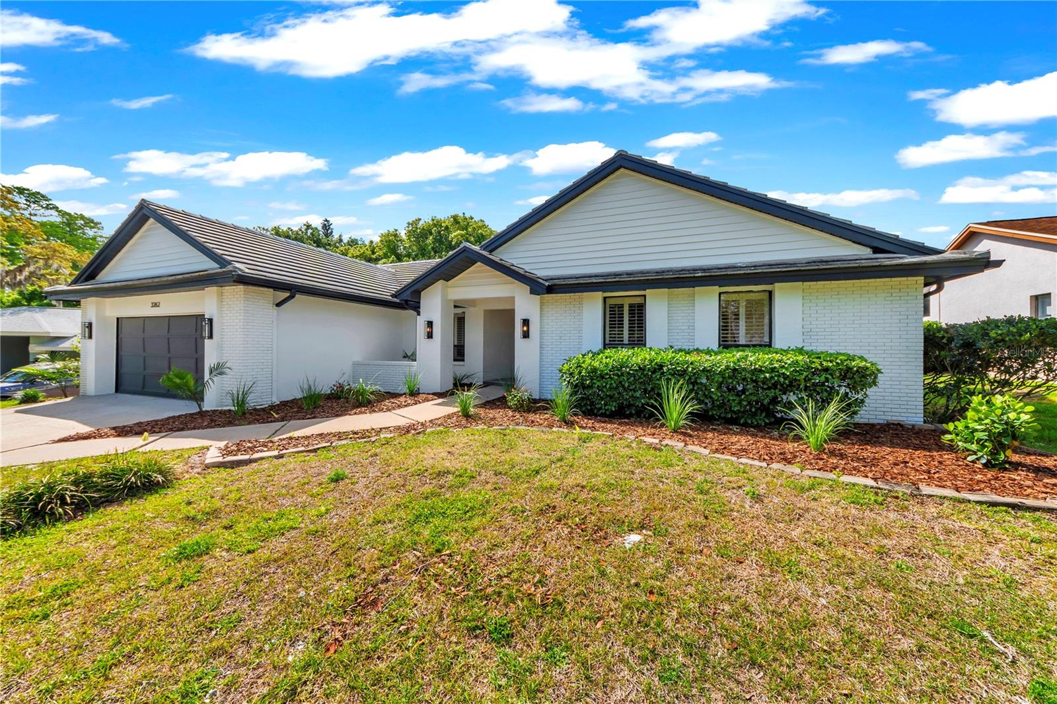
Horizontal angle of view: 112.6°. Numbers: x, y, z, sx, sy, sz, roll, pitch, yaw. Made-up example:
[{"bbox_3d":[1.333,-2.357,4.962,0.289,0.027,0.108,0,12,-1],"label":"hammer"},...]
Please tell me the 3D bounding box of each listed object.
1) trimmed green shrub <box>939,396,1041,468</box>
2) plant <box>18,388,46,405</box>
[{"bbox_3d":[5.340,0.910,4.100,0.700,0.830,0.700,1,0,-37],"label":"trimmed green shrub"},{"bbox_3d":[-13.200,1.172,9.350,0.460,0.430,0.460,0,0,35],"label":"plant"}]

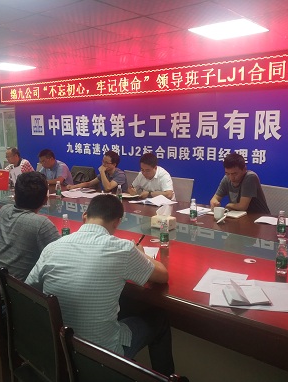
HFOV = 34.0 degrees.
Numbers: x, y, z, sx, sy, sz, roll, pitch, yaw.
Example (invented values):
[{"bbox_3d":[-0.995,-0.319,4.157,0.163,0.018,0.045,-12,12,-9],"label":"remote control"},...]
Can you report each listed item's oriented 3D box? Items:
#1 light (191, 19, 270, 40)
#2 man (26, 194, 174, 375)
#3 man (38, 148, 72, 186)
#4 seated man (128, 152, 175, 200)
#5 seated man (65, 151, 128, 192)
[{"bbox_3d":[0.788,-1.481,4.304,0.600,0.060,0.530,7,9,43],"label":"light"},{"bbox_3d":[-0.175,0.584,2.145,0.580,1.160,0.760,4,7,29],"label":"man"},{"bbox_3d":[-1.264,0.071,6.323,0.760,1.220,0.560,-5,9,-42],"label":"man"},{"bbox_3d":[0.059,0.230,5.054,0.760,1.230,0.560,-5,9,-45],"label":"seated man"},{"bbox_3d":[-0.453,0.160,5.555,0.820,1.240,0.660,-1,7,-15],"label":"seated man"}]

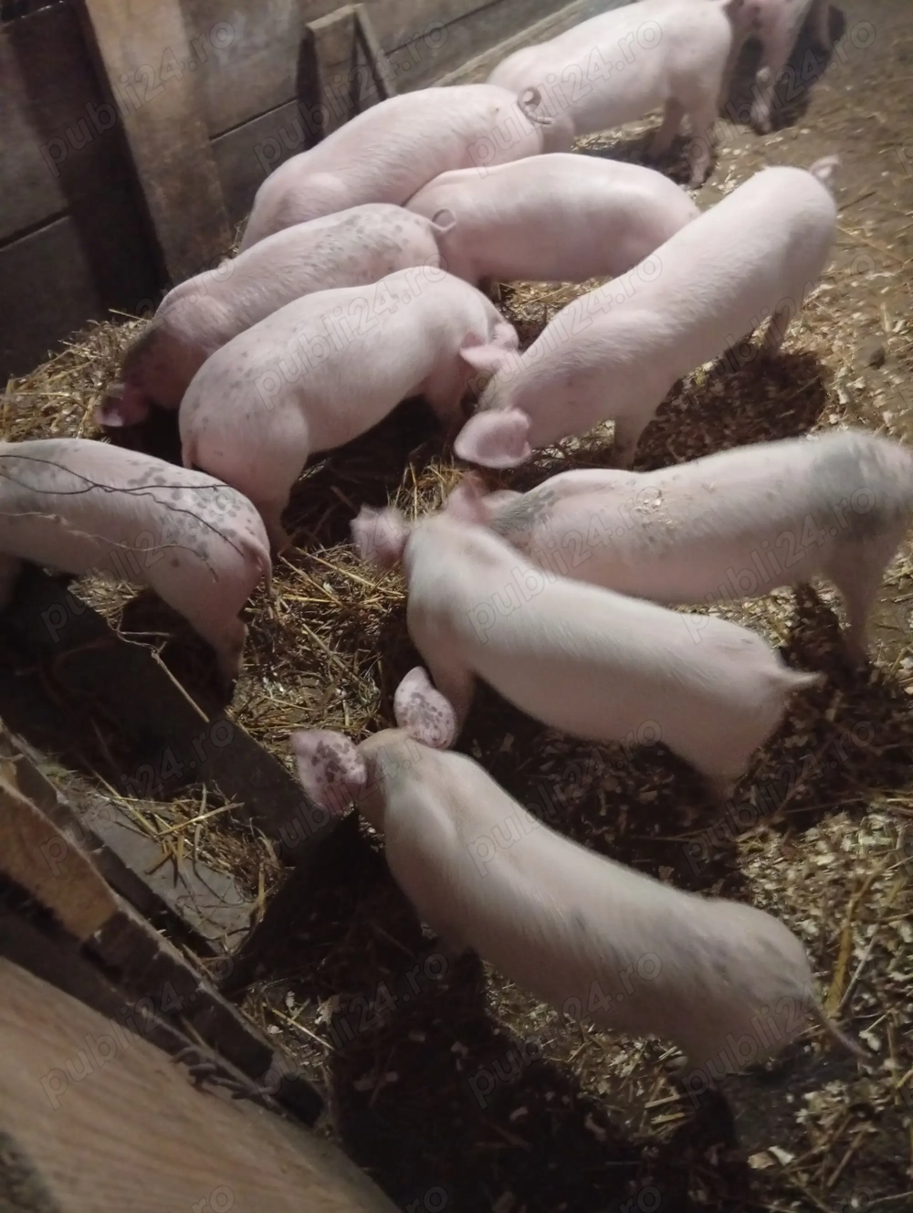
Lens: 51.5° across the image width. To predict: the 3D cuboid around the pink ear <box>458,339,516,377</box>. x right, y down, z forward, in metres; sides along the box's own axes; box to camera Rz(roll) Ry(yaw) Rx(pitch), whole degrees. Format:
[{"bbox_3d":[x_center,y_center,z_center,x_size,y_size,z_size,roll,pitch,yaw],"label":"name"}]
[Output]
[{"bbox_3d":[0.058,-0.467,1.780,0.110,0.040,0.085,-2,50,3],"label":"pink ear"}]

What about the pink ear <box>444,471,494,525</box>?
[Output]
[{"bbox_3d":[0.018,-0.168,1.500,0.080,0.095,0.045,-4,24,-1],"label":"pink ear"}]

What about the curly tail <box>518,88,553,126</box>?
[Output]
[{"bbox_3d":[0.186,-1.187,2.250,0.070,0.065,0.050,-32,55,-20],"label":"curly tail"}]

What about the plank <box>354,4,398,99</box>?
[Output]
[{"bbox_3d":[-0.230,-1.623,2.820,0.045,0.360,0.040,24,70,30],"label":"plank"}]

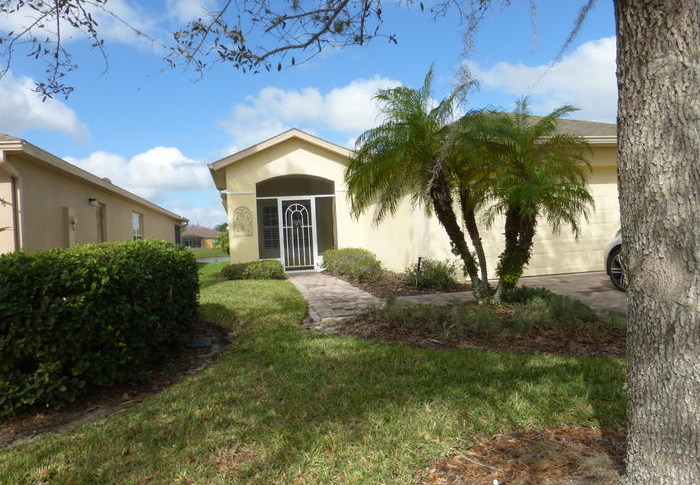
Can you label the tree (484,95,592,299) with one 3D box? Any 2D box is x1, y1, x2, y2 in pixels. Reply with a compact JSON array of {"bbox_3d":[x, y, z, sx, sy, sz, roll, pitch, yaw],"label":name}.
[{"bbox_3d":[2.801,-0.642,7.250,1.750,2.980,1.700,-3,0,-12],"label":"tree"}]

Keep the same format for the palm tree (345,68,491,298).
[{"bbox_3d":[1.016,-0.875,7.200,2.250,3.400,2.100,-3,0,-12],"label":"palm tree"}]

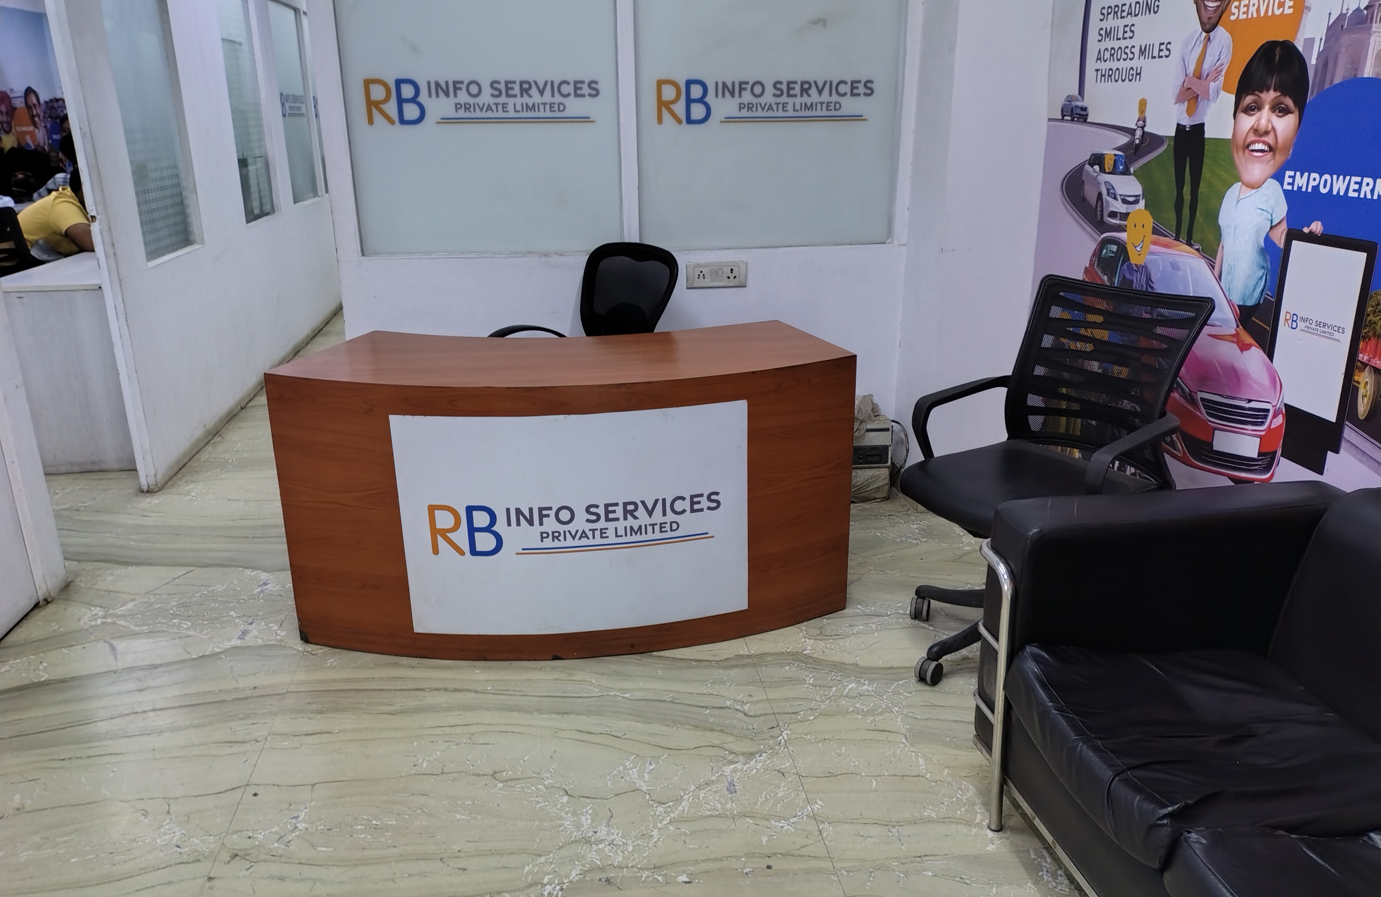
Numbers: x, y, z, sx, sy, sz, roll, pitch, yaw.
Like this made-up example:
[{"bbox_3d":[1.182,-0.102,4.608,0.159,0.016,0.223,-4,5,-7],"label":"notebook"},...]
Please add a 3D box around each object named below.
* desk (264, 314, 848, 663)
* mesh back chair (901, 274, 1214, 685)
[{"bbox_3d":[-0.322,0.095,2.830,1.520,0.757,0.675,-2,19,-5],"label":"desk"},{"bbox_3d":[0.901,0.082,2.555,0.670,0.940,0.600,-14,23,-35],"label":"mesh back chair"}]

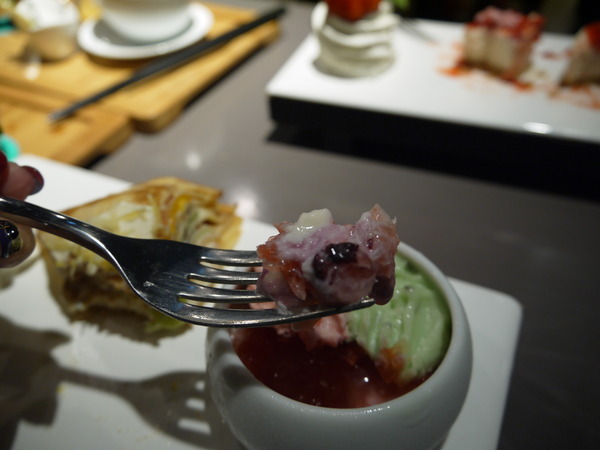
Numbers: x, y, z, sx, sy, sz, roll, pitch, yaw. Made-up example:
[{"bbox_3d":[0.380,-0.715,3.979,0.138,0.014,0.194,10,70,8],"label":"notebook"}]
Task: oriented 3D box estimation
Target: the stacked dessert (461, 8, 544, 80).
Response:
[{"bbox_3d":[0.165,-0.149,0.399,0.049,0.036,0.033,30,55,27],"label":"stacked dessert"}]

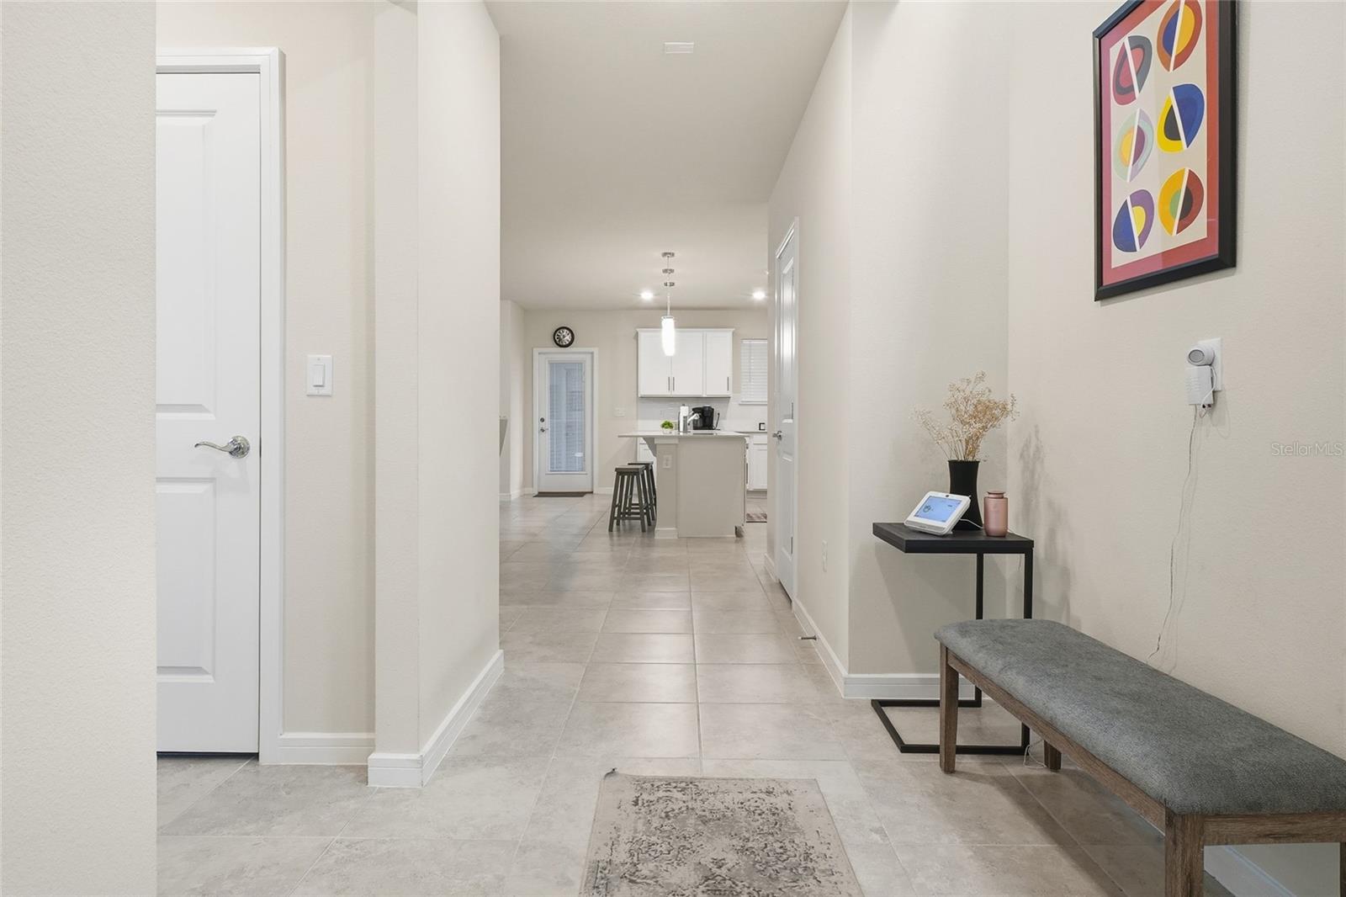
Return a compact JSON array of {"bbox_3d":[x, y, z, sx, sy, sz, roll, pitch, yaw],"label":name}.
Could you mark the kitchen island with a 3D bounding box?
[{"bbox_3d":[0.107,0.300,7.250,1.140,0.910,2.000,0,2,1],"label":"kitchen island"}]

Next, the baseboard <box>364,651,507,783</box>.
[{"bbox_3d":[-0.768,0.874,2.425,0.155,0.095,0.930,0,2,1],"label":"baseboard"}]

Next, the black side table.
[{"bbox_3d":[0.893,0.593,2.330,0.385,0.660,0.380,0,2,1],"label":"black side table"}]

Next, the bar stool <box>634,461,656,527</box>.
[{"bbox_3d":[-0.342,0.437,7.480,0.330,0.600,0.420,0,2,1],"label":"bar stool"}]

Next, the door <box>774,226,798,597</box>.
[{"bbox_3d":[0.662,-0.161,4.140,0.050,2.050,0.780,0,2,1],"label":"door"}]

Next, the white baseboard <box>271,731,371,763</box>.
[{"bbox_3d":[-1.006,0.886,2.103,0.310,0.095,0.016,0,2,1],"label":"white baseboard"}]

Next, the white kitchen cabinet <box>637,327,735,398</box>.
[{"bbox_3d":[0.183,-1.188,9.970,1.340,0.960,0.350,0,2,1],"label":"white kitchen cabinet"}]

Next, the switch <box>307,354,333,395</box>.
[{"bbox_3d":[-1.044,-0.216,2.104,0.074,0.119,0.012,0,2,1],"label":"switch"}]

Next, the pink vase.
[{"bbox_3d":[1.014,0.204,2.230,0.076,0.135,0.076,0,2,1],"label":"pink vase"}]

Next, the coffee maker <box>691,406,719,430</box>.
[{"bbox_3d":[0.430,-0.423,9.850,0.300,0.340,0.260,0,2,1],"label":"coffee maker"}]

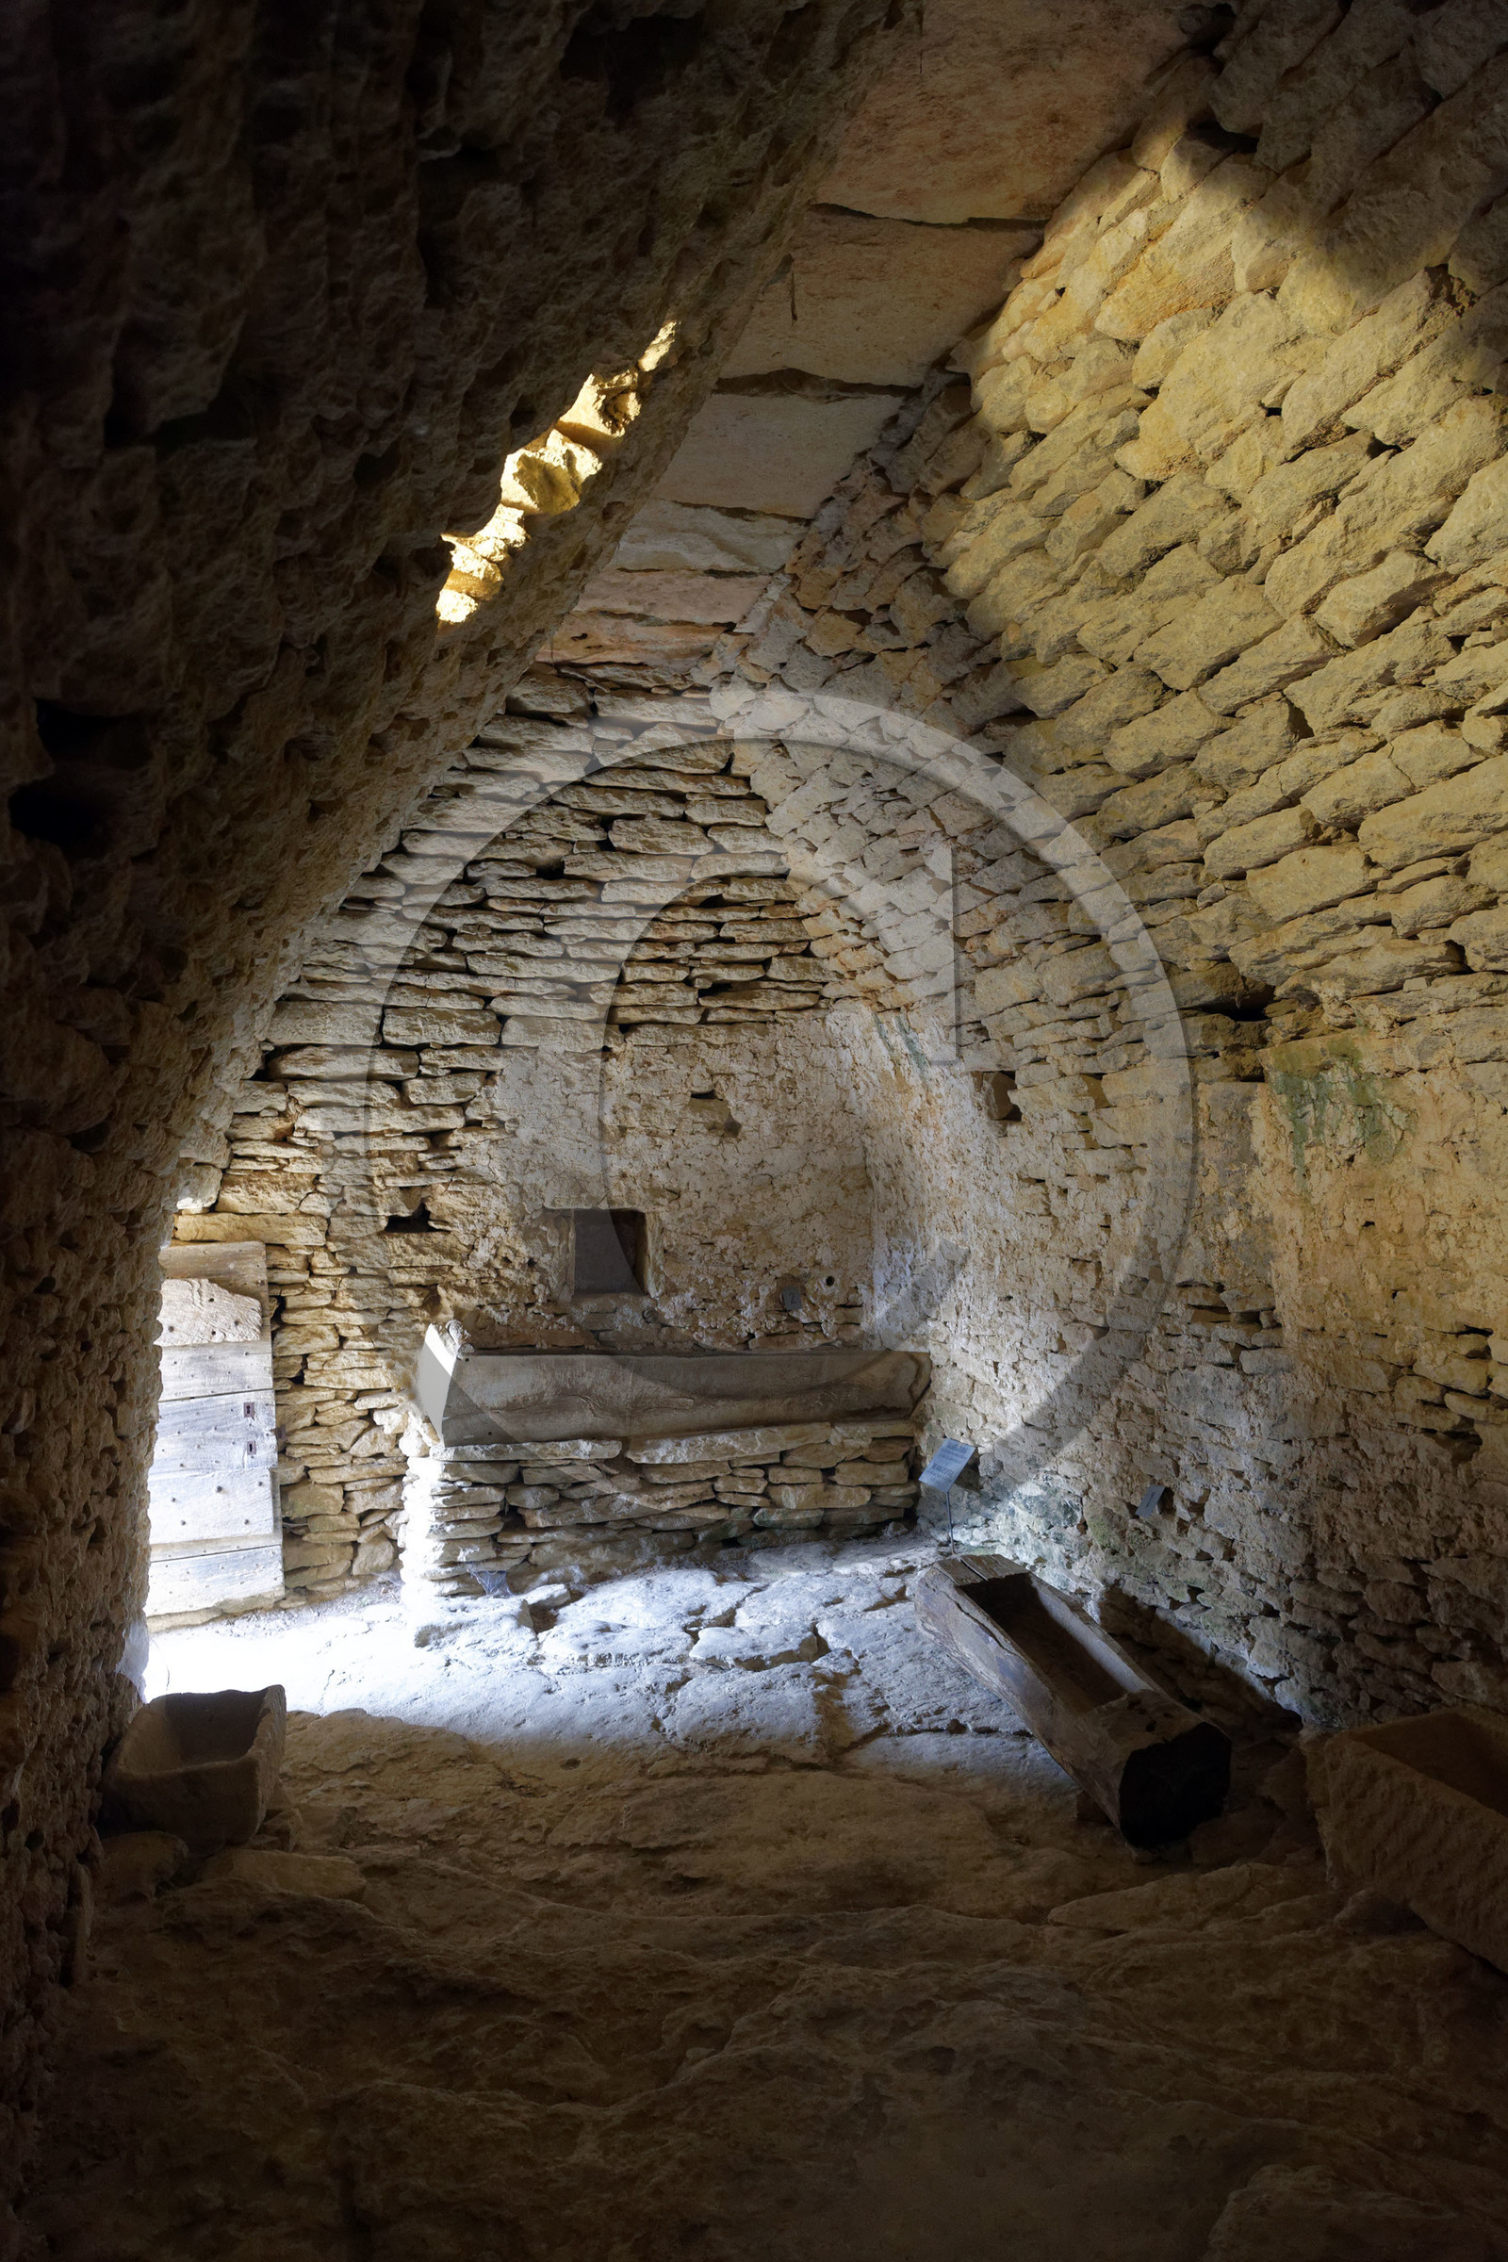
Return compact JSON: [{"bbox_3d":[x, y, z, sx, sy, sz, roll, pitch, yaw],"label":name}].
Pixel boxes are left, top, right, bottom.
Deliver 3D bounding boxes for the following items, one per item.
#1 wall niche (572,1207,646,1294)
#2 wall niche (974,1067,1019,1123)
[{"bbox_3d":[-0.576,0.458,6.270,0.290,0.330,0.250,0,-1,-16],"label":"wall niche"},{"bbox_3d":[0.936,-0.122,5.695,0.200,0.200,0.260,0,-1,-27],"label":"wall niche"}]

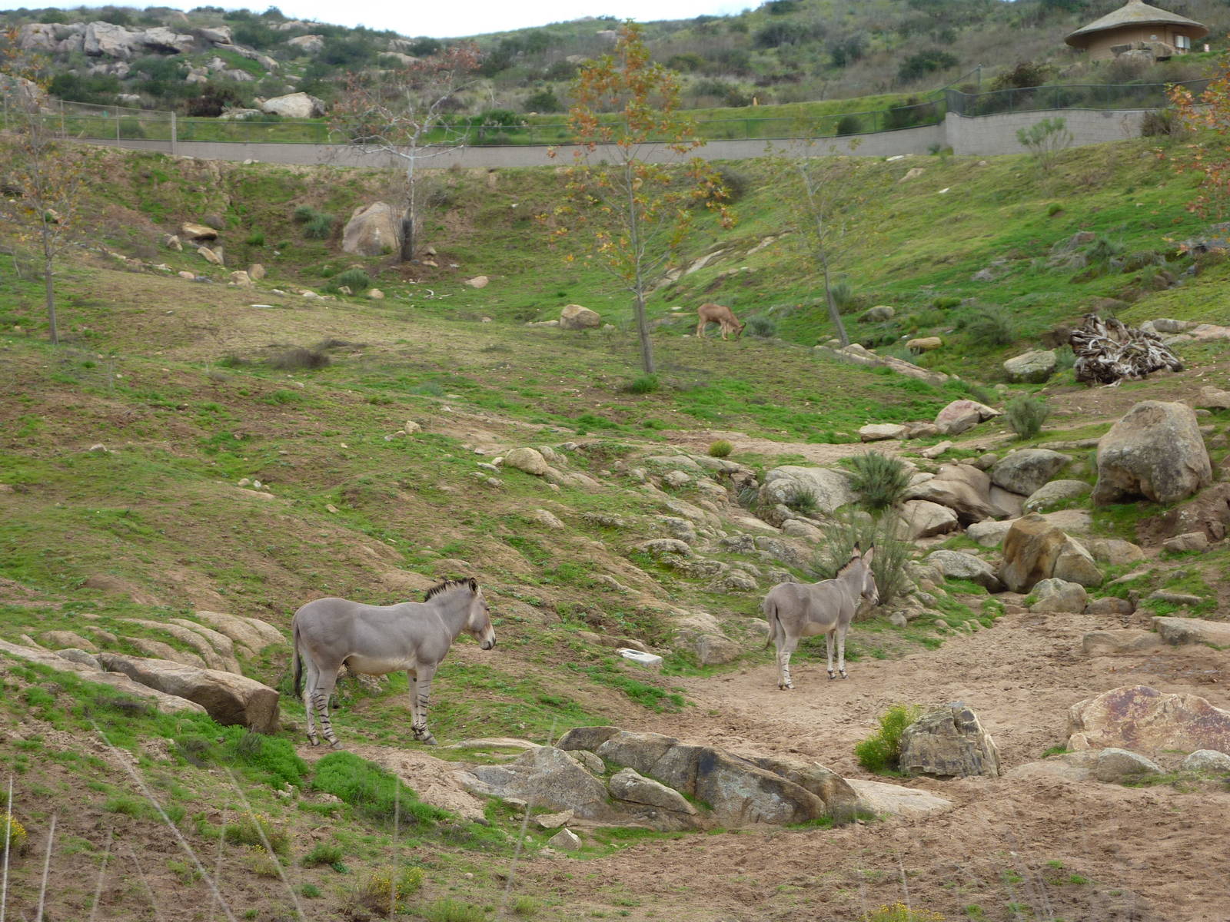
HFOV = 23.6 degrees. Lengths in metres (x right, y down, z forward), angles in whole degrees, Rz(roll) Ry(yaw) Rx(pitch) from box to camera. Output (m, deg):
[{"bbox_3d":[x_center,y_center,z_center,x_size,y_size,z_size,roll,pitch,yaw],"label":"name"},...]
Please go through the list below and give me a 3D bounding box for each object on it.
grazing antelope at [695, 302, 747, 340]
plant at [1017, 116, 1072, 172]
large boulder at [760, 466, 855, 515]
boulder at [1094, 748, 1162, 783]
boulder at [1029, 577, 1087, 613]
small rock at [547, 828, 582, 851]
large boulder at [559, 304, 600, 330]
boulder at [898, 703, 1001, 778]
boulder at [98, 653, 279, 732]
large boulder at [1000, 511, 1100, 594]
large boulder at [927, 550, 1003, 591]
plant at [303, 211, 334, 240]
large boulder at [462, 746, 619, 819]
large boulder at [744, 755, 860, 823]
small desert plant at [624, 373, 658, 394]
[{"bbox_3d":[2.484,-3.271,69.000,1.170,0.850,0.360,-2,0,9],"label":"grazing antelope"},{"bbox_3d":[14.289,-10.537,98.000,1.720,1.720,1.600,0,-2,0],"label":"plant"},{"bbox_3d":[3.188,0.493,48.800,1.530,0.780,1.150,-2,-1,4],"label":"large boulder"},{"bbox_3d":[4.172,2.483,24.000,0.540,0.260,0.380,0,-1,0],"label":"boulder"},{"bbox_3d":[6.172,1.877,41.000,0.815,0.474,0.600,0,2,0],"label":"boulder"},{"bbox_3d":[-0.399,2.991,23.300,0.273,0.149,0.220,0,2,0],"label":"small rock"},{"bbox_3d":[-0.898,-3.629,74.500,1.040,0.660,0.850,-2,-1,-1],"label":"large boulder"},{"bbox_3d":[2.676,2.238,23.600,0.799,0.571,0.650,-2,-4,6],"label":"boulder"},{"bbox_3d":[-3.745,2.040,26.000,1.497,0.656,0.850,-2,-4,2],"label":"boulder"},{"bbox_3d":[6.266,1.322,42.500,1.468,1.082,1.150,0,2,0],"label":"large boulder"},{"bbox_3d":[5.256,1.660,44.500,1.150,0.620,0.900,0,-2,0],"label":"large boulder"},{"bbox_3d":[-8.342,-6.624,83.000,0.849,0.706,0.800,-2,-4,-6],"label":"plant"},{"bbox_3d":[-0.678,2.838,26.000,1.380,0.600,0.950,-1,0,0],"label":"large boulder"},{"bbox_3d":[1.334,2.333,21.000,0.830,0.440,0.650,-2,-1,3],"label":"large boulder"},{"bbox_3d":[0.506,-1.507,57.500,0.684,0.366,0.600,-2,-4,1],"label":"small desert plant"}]

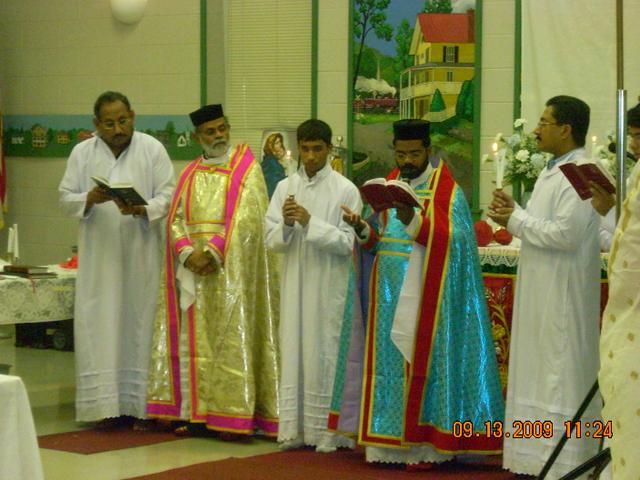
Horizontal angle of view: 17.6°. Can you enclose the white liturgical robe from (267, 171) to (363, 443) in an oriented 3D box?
[{"bbox_3d":[-0.034,0.324,10.230,0.470,1.404,0.380,1,4,18],"label":"white liturgical robe"}]

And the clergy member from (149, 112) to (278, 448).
[{"bbox_3d":[-0.545,0.157,10.631,0.660,1.702,0.500,2,4,20],"label":"clergy member"}]

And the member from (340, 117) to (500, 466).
[{"bbox_3d":[0.474,0.245,9.831,0.760,1.637,0.580,2,4,25],"label":"member"}]

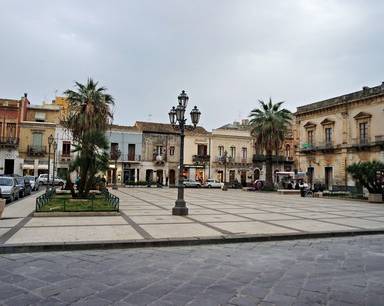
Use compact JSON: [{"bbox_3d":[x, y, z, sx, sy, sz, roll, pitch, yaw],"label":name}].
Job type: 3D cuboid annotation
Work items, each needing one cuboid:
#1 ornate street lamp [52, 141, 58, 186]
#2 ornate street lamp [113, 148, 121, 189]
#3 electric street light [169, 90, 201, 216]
[{"bbox_3d":[-16.416,1.485,36.707,0.550,5.400,0.550,3,-5,-19],"label":"ornate street lamp"},{"bbox_3d":[-9.119,1.666,37.407,1.300,5.400,1.300,3,-5,-19],"label":"ornate street lamp"},{"bbox_3d":[-0.378,-0.006,12.964,1.360,5.180,1.300,3,-4,-20],"label":"electric street light"}]

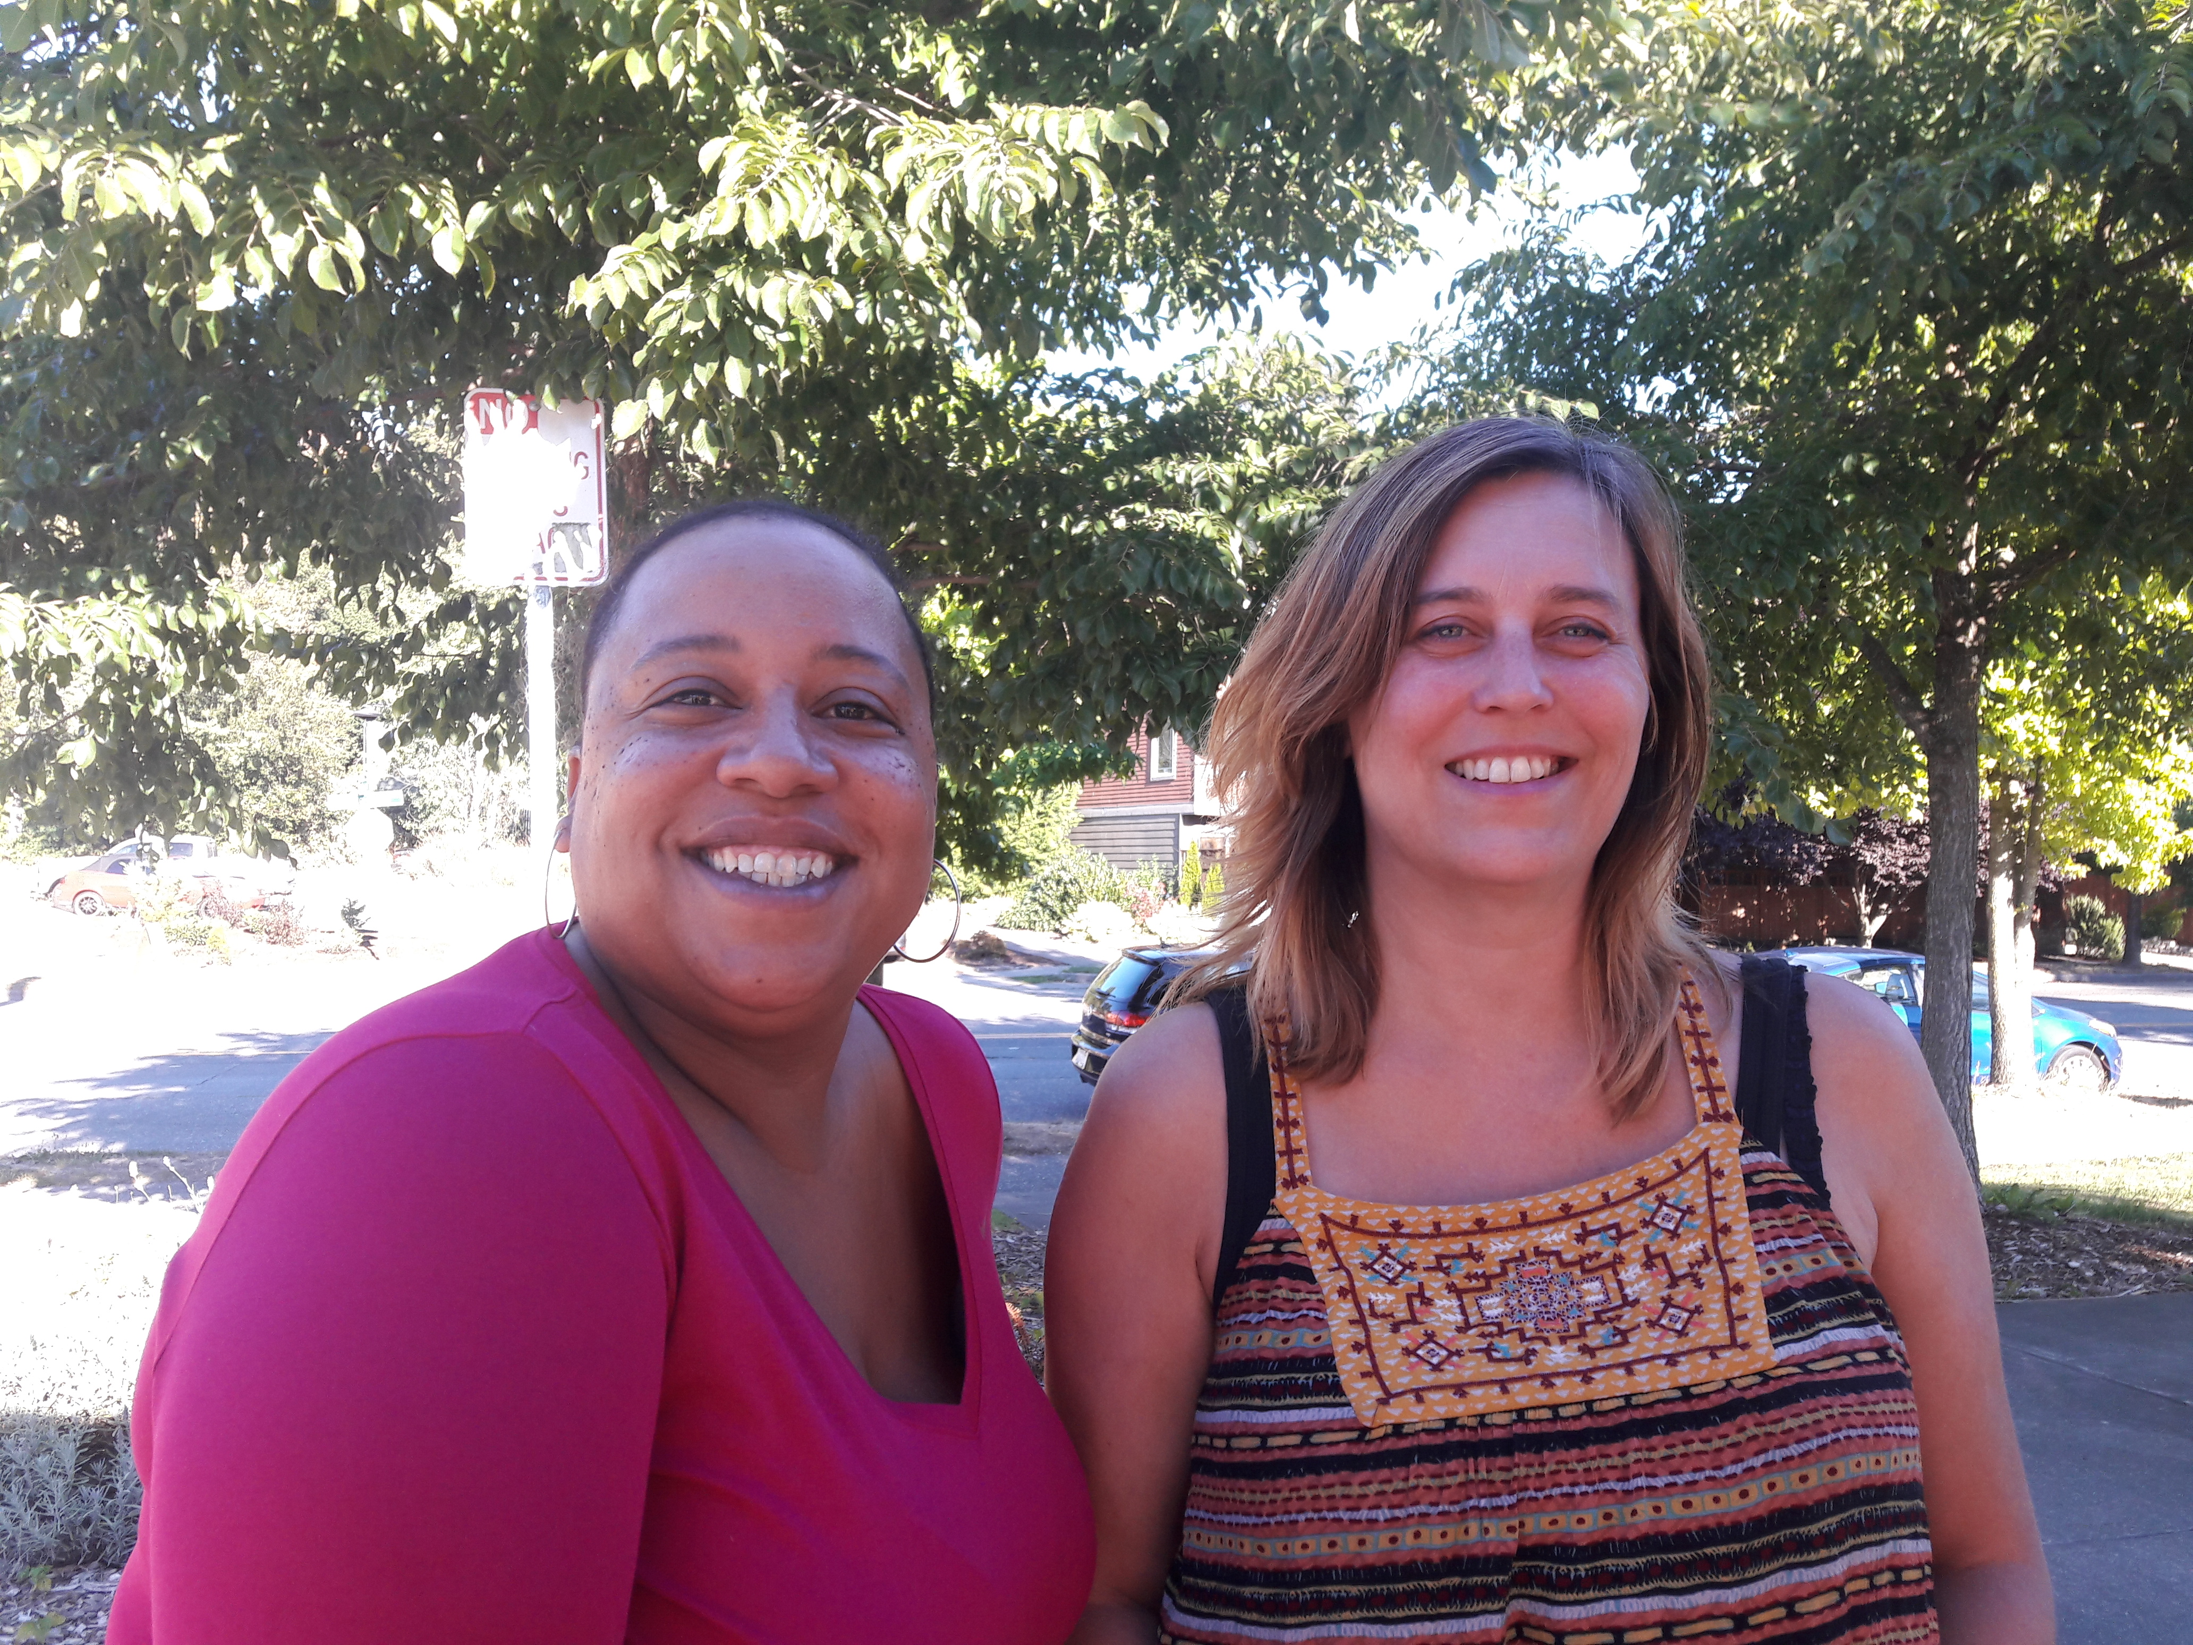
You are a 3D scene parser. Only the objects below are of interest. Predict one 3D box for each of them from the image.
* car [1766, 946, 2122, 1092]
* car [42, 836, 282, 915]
[{"bbox_3d":[8.220,2.020,17.850,4.100,1.500,1.720,0,0,-8],"label":"car"},{"bbox_3d":[-21.200,1.410,40.400,4.600,1.450,1.790,0,0,-5],"label":"car"}]

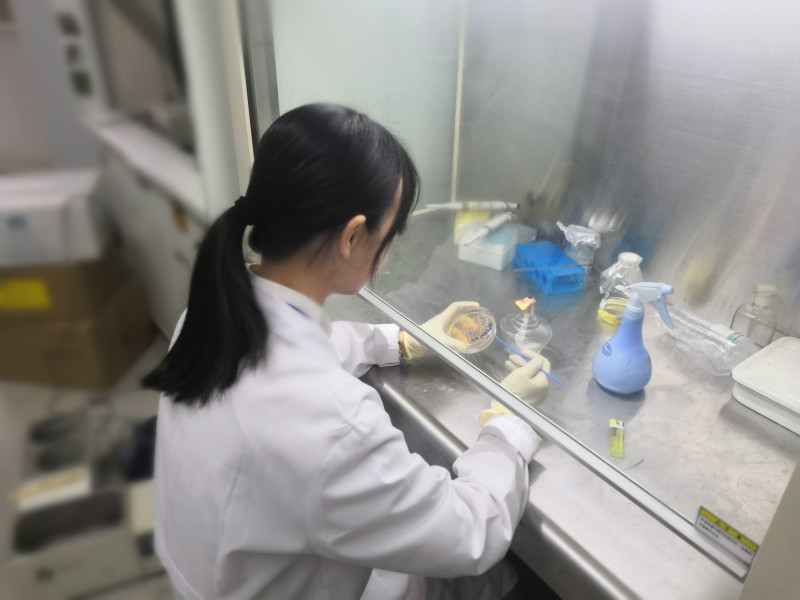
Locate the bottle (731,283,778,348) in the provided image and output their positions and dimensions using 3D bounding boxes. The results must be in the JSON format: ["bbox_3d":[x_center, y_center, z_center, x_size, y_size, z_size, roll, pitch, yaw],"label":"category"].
[{"bbox_3d":[0.747,0.025,1.302,0.078,0.123,0.078,-19,35,-31],"label":"bottle"}]

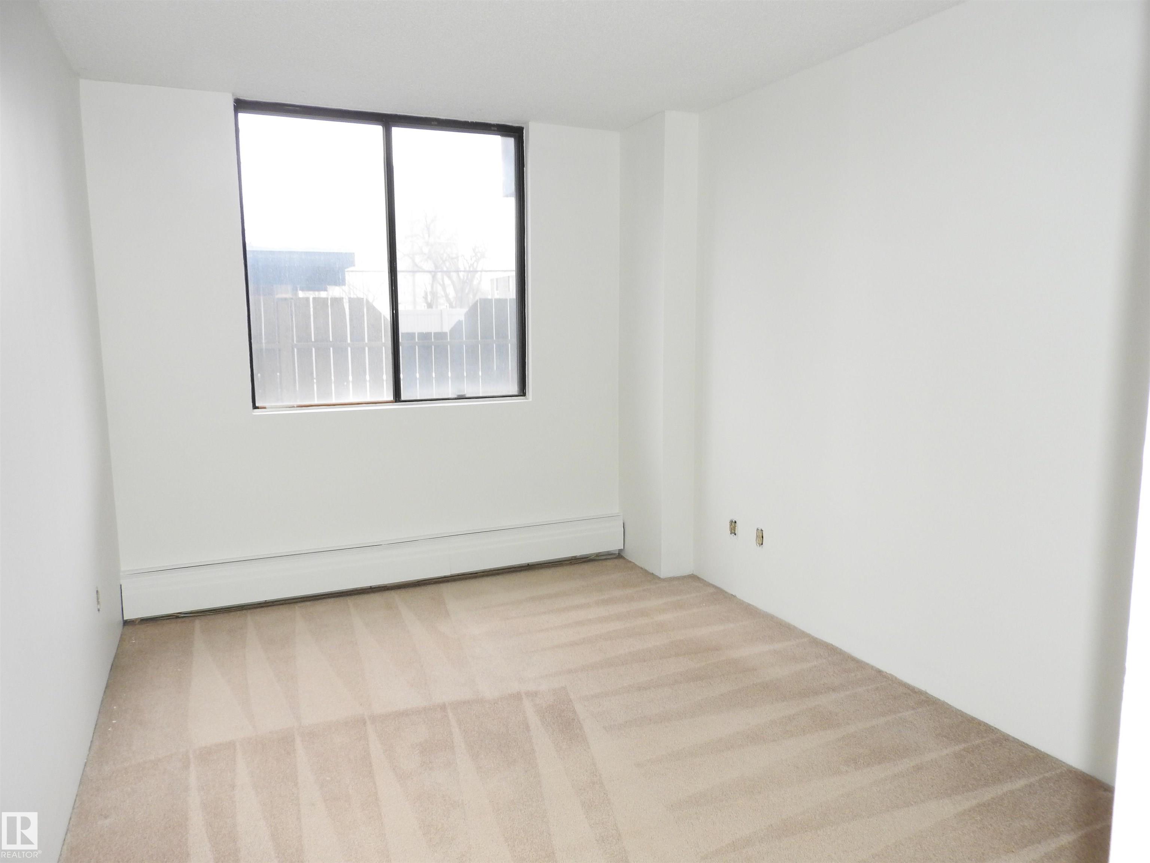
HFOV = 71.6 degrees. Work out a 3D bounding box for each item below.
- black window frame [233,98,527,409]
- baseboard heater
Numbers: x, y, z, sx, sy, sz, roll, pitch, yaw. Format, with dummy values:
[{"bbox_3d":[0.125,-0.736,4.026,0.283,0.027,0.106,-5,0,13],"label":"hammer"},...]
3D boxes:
[{"bbox_3d":[-0.943,-0.875,4.120,1.425,1.445,0.090,-4,9,-24],"label":"black window frame"},{"bbox_3d":[-0.901,0.675,4.184,2.580,0.217,0.070,-4,9,-24],"label":"baseboard heater"}]

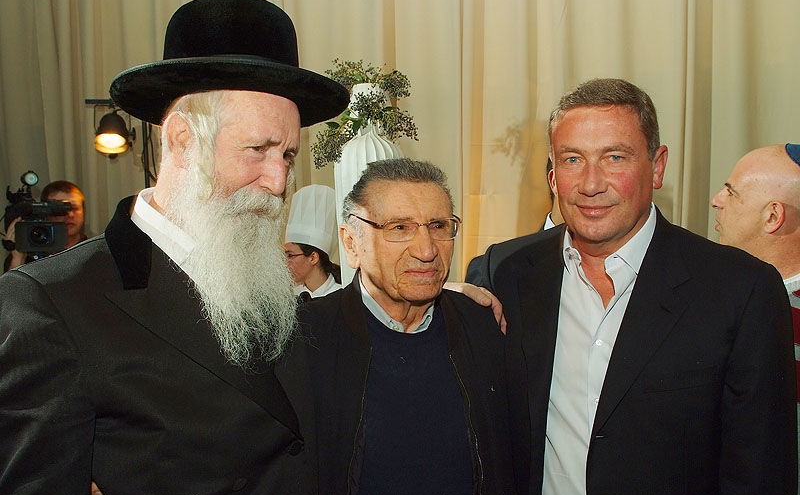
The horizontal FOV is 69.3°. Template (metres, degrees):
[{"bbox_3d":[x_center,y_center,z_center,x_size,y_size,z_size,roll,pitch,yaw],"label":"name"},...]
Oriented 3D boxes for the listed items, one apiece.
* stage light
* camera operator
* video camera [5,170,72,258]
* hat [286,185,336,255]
[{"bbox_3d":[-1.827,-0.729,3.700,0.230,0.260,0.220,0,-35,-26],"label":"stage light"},{"bbox_3d":[-1.430,0.581,2.492,0.580,1.740,0.500,-3,4,-31],"label":"camera operator"},{"bbox_3d":[-1.438,-0.127,2.300,0.230,0.340,0.500,-3,4,-32],"label":"video camera"},{"bbox_3d":[-0.366,-0.113,2.420,0.210,0.280,0.210,8,3,-18],"label":"hat"}]

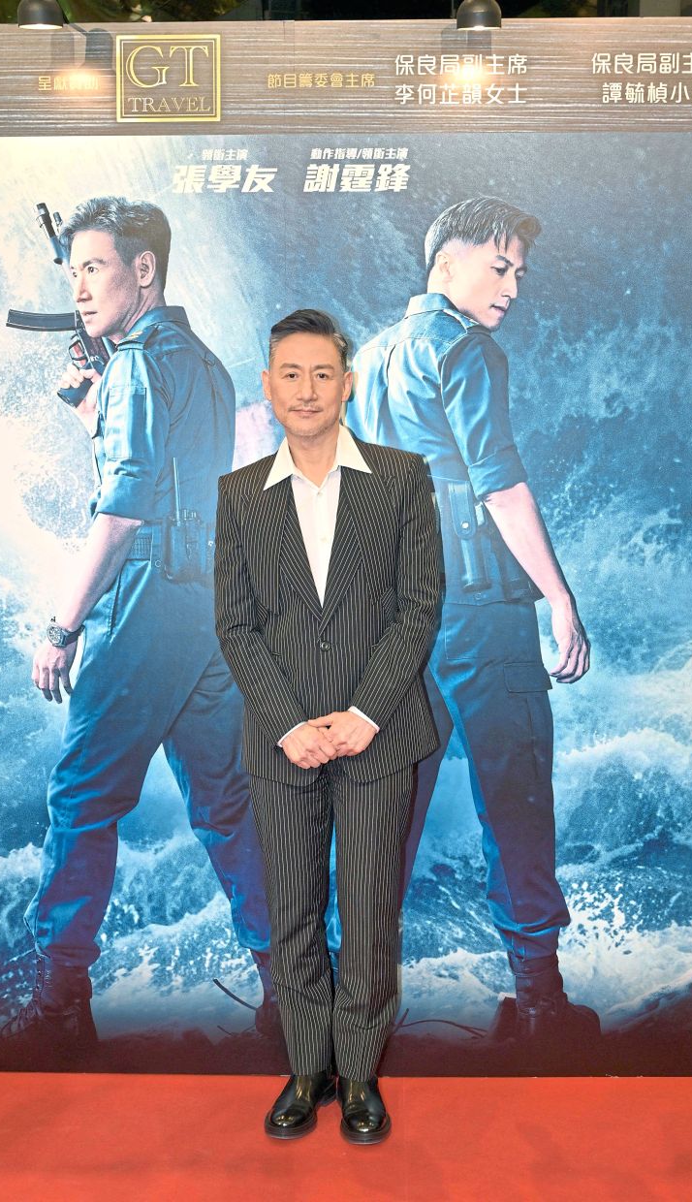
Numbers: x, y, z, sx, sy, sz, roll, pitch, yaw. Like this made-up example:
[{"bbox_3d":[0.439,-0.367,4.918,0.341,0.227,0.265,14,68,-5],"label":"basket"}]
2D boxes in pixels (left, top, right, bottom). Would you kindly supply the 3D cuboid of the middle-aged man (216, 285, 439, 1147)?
[{"bbox_3d":[-0.040,0.252,2.975,0.485,1.760,0.320,0,3,1],"label":"middle-aged man"}]

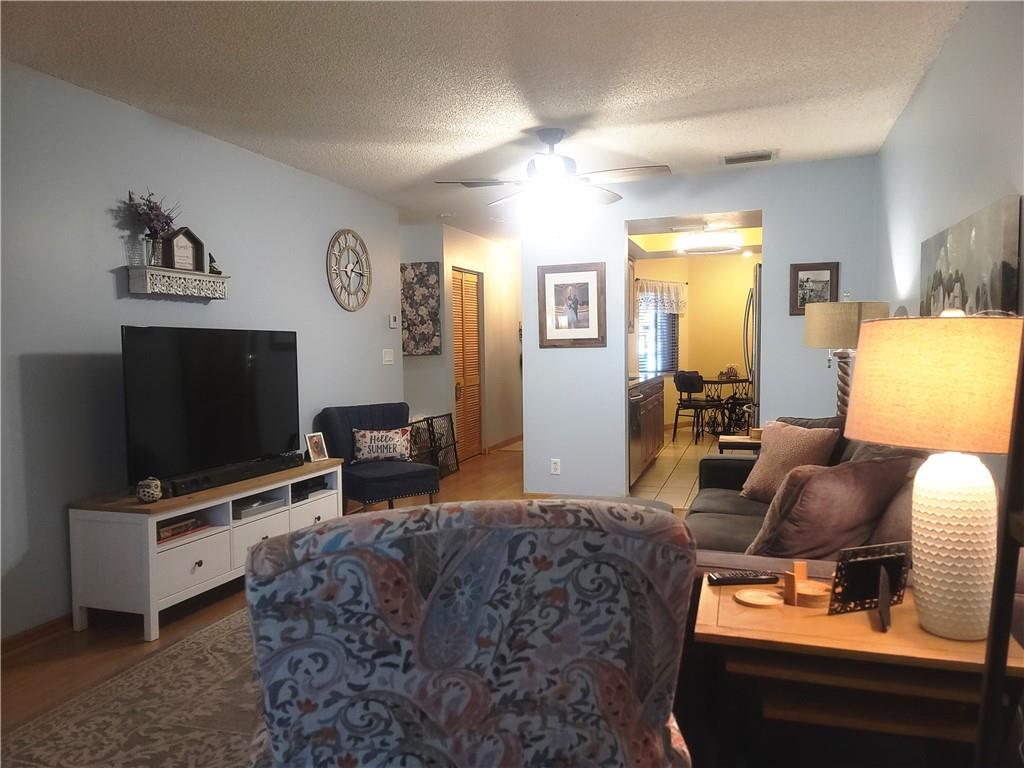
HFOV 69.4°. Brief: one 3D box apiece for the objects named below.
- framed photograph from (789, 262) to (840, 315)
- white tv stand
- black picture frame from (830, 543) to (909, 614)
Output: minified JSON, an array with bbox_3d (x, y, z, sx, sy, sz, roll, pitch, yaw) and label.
[{"bbox_3d":[2.065,-0.646,5.050,0.306,0.354,0.025,0,3,19],"label":"framed photograph"},{"bbox_3d":[-1.489,0.778,3.884,0.470,0.570,1.490,0,3,20],"label":"white tv stand"},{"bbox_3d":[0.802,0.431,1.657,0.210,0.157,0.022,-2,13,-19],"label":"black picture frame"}]

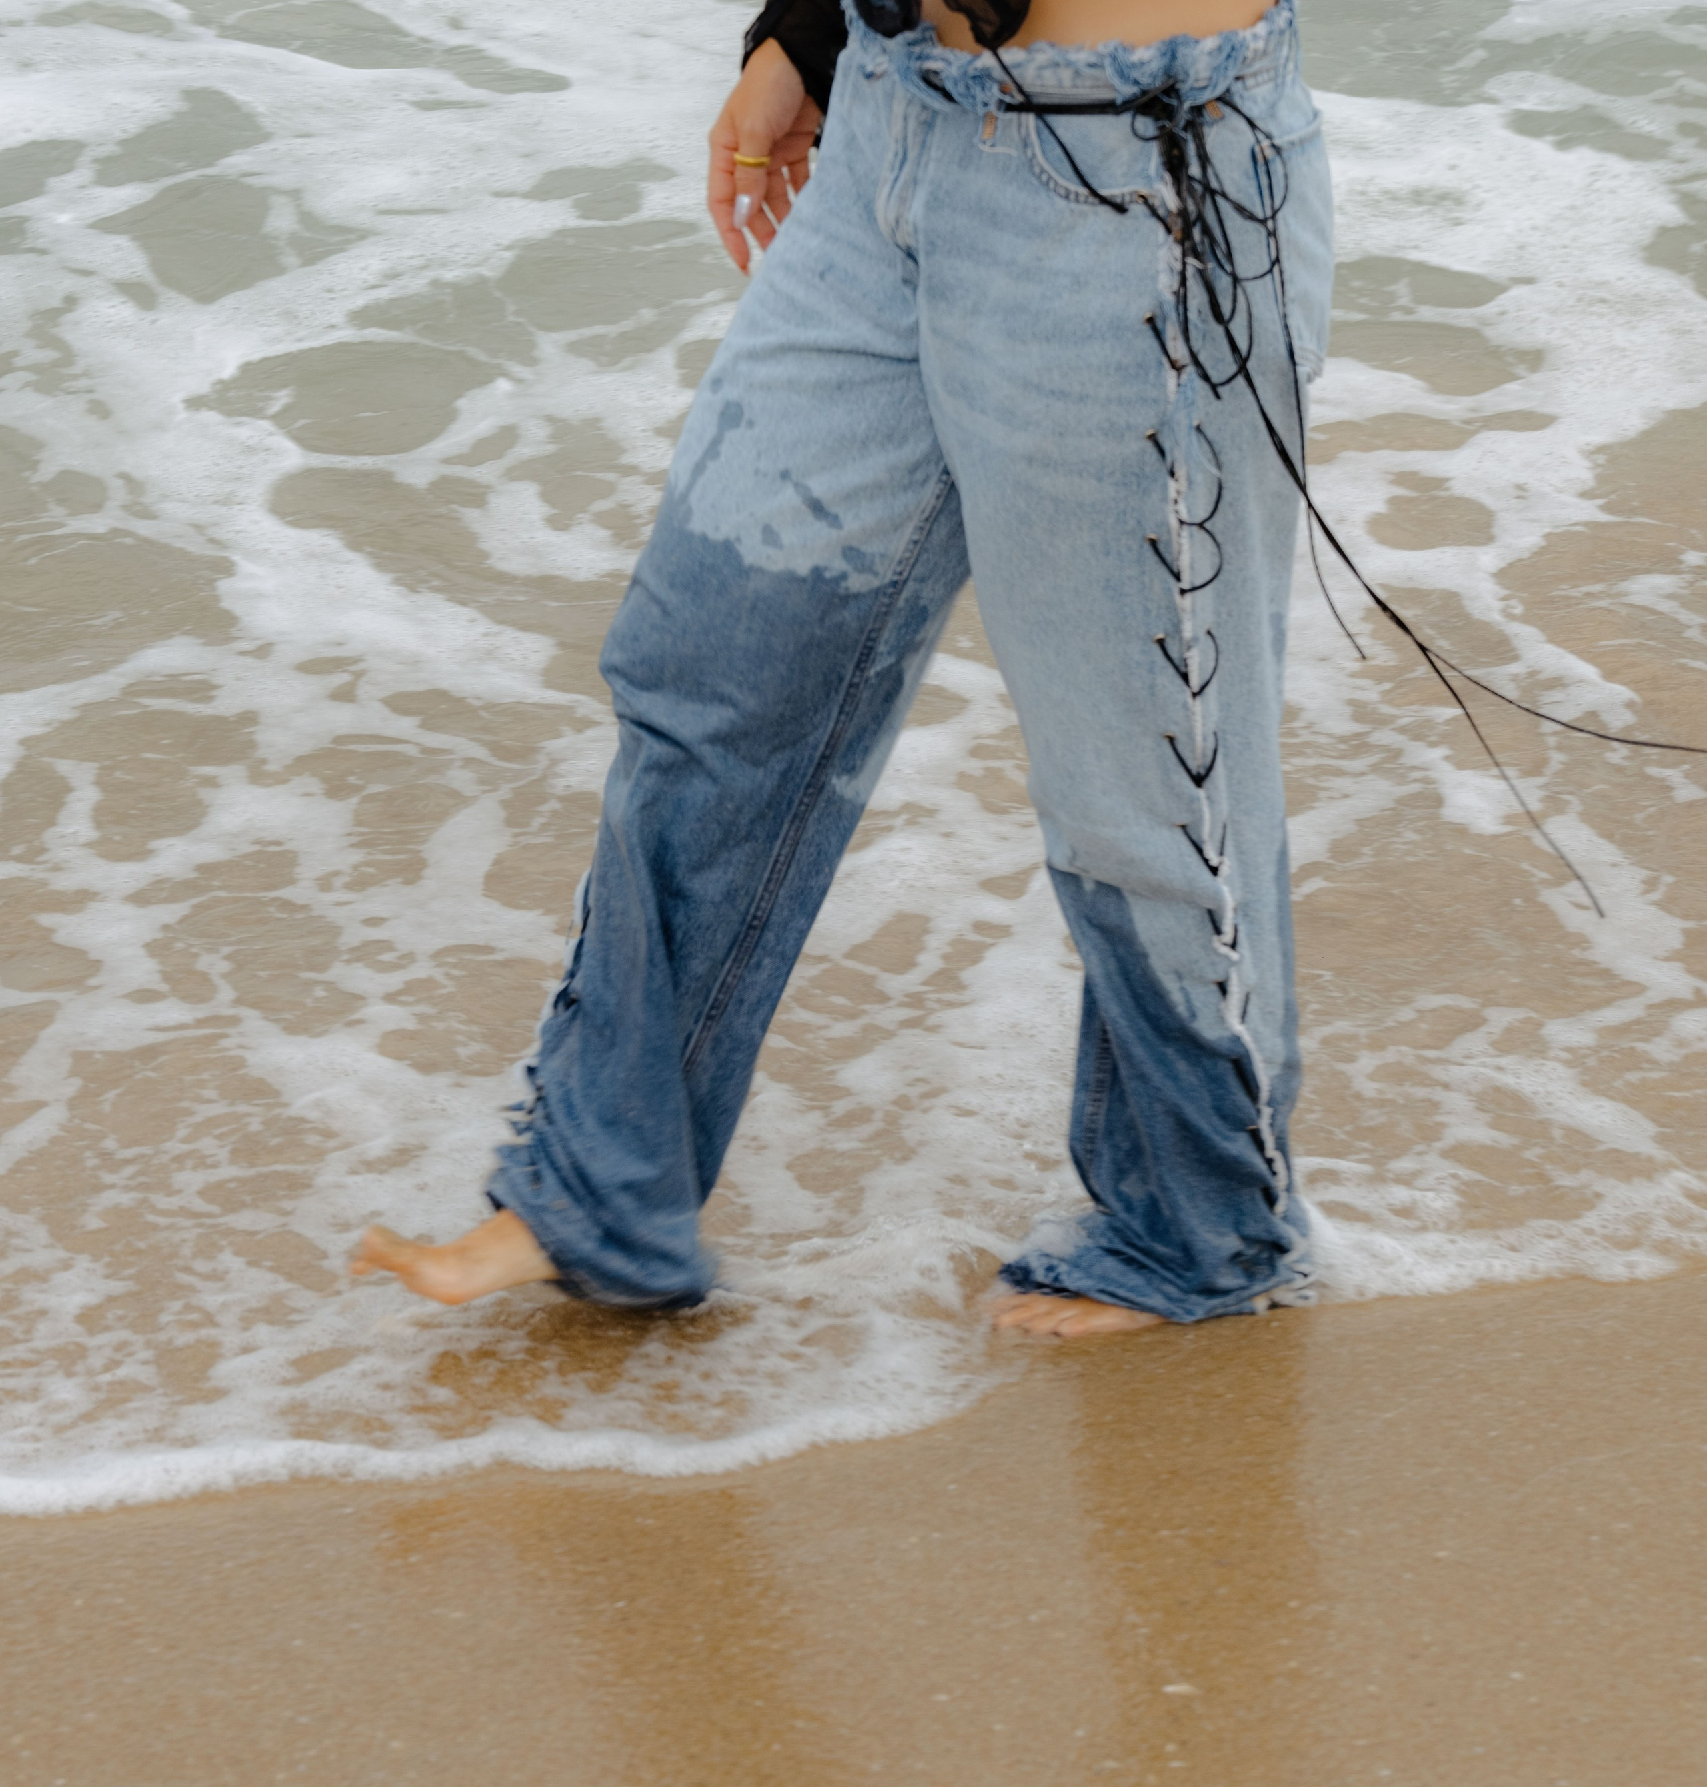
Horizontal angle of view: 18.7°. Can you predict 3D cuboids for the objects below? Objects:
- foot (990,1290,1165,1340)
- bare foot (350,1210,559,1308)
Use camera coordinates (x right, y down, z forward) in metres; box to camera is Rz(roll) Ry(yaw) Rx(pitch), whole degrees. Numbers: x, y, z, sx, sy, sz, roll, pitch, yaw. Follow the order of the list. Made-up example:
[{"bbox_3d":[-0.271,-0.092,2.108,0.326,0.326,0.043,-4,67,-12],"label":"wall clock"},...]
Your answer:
[{"bbox_3d":[0.214,0.284,3.926,0.235,0.085,0.090,-5,20,-13],"label":"foot"},{"bbox_3d":[-0.268,0.271,3.922,0.230,0.090,0.090,-7,20,-17],"label":"bare foot"}]

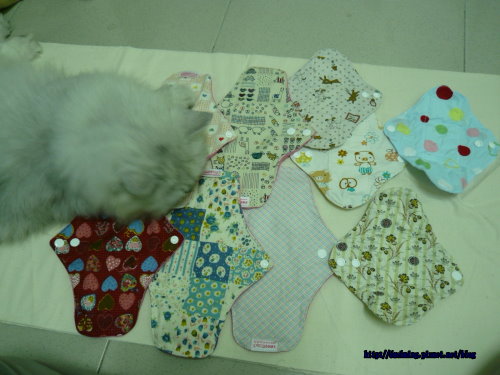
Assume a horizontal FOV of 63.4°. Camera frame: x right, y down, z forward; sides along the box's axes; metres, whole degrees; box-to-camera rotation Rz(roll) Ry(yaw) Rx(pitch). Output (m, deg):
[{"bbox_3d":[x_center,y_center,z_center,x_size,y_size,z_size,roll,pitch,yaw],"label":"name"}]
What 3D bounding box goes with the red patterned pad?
[{"bbox_3d":[-0.179,0.069,0.538,0.184,0.012,0.246,-2,64,3],"label":"red patterned pad"}]

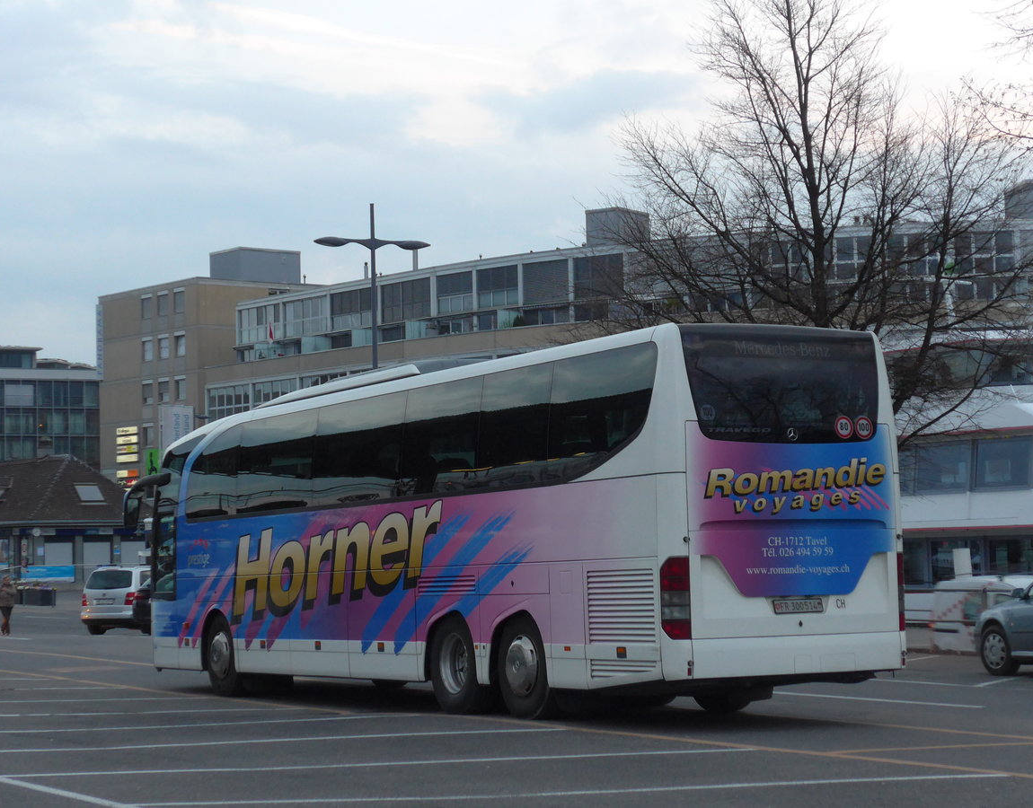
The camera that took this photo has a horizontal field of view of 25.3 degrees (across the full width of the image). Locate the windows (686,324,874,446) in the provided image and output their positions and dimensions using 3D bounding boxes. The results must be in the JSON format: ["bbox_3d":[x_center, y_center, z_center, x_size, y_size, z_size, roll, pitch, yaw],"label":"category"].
[{"bbox_3d":[2.355,-0.163,20.372,2.000,1.020,0.160,1,-13,-29],"label":"windows"}]

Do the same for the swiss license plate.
[{"bbox_3d":[2.462,1.770,20.114,0.513,0.120,0.020,1,-17,-29],"label":"swiss license plate"}]

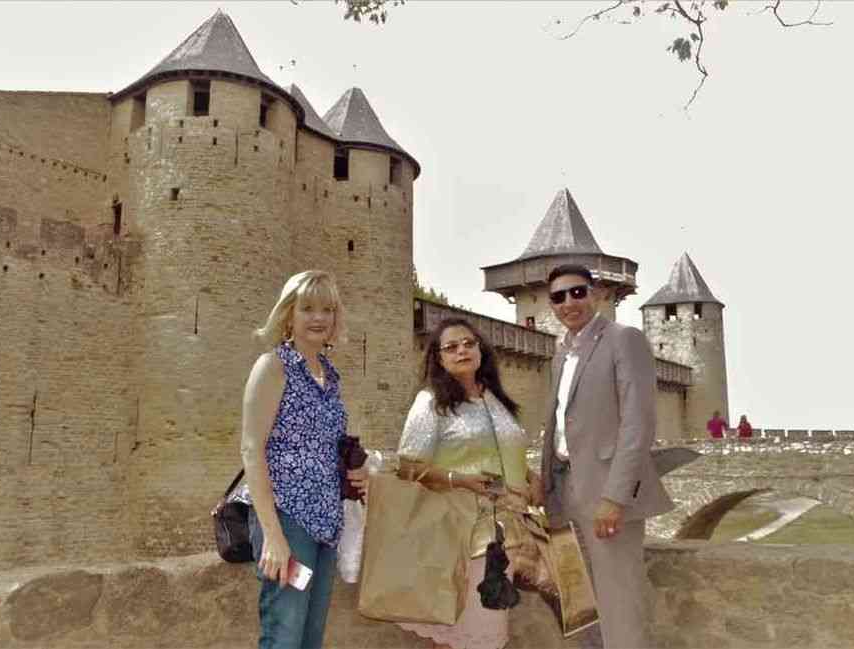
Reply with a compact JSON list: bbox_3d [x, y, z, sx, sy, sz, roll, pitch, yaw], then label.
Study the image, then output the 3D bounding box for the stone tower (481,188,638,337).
[{"bbox_3d":[10.376,0.486,56.372,11.400,22.600,11.400,-5,-9,34],"label":"stone tower"}]

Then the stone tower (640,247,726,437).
[{"bbox_3d":[24.952,3.053,70.161,8.200,20.300,8.200,-5,-9,37],"label":"stone tower"}]

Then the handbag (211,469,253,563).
[{"bbox_3d":[-0.583,0.597,2.294,0.130,0.300,0.220,5,-9,-37],"label":"handbag"}]

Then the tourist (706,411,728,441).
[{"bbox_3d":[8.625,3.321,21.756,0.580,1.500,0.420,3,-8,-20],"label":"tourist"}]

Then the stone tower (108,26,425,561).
[{"bbox_3d":[-6.531,-1.593,32.304,7.800,21.500,15.100,-5,-9,34],"label":"stone tower"}]

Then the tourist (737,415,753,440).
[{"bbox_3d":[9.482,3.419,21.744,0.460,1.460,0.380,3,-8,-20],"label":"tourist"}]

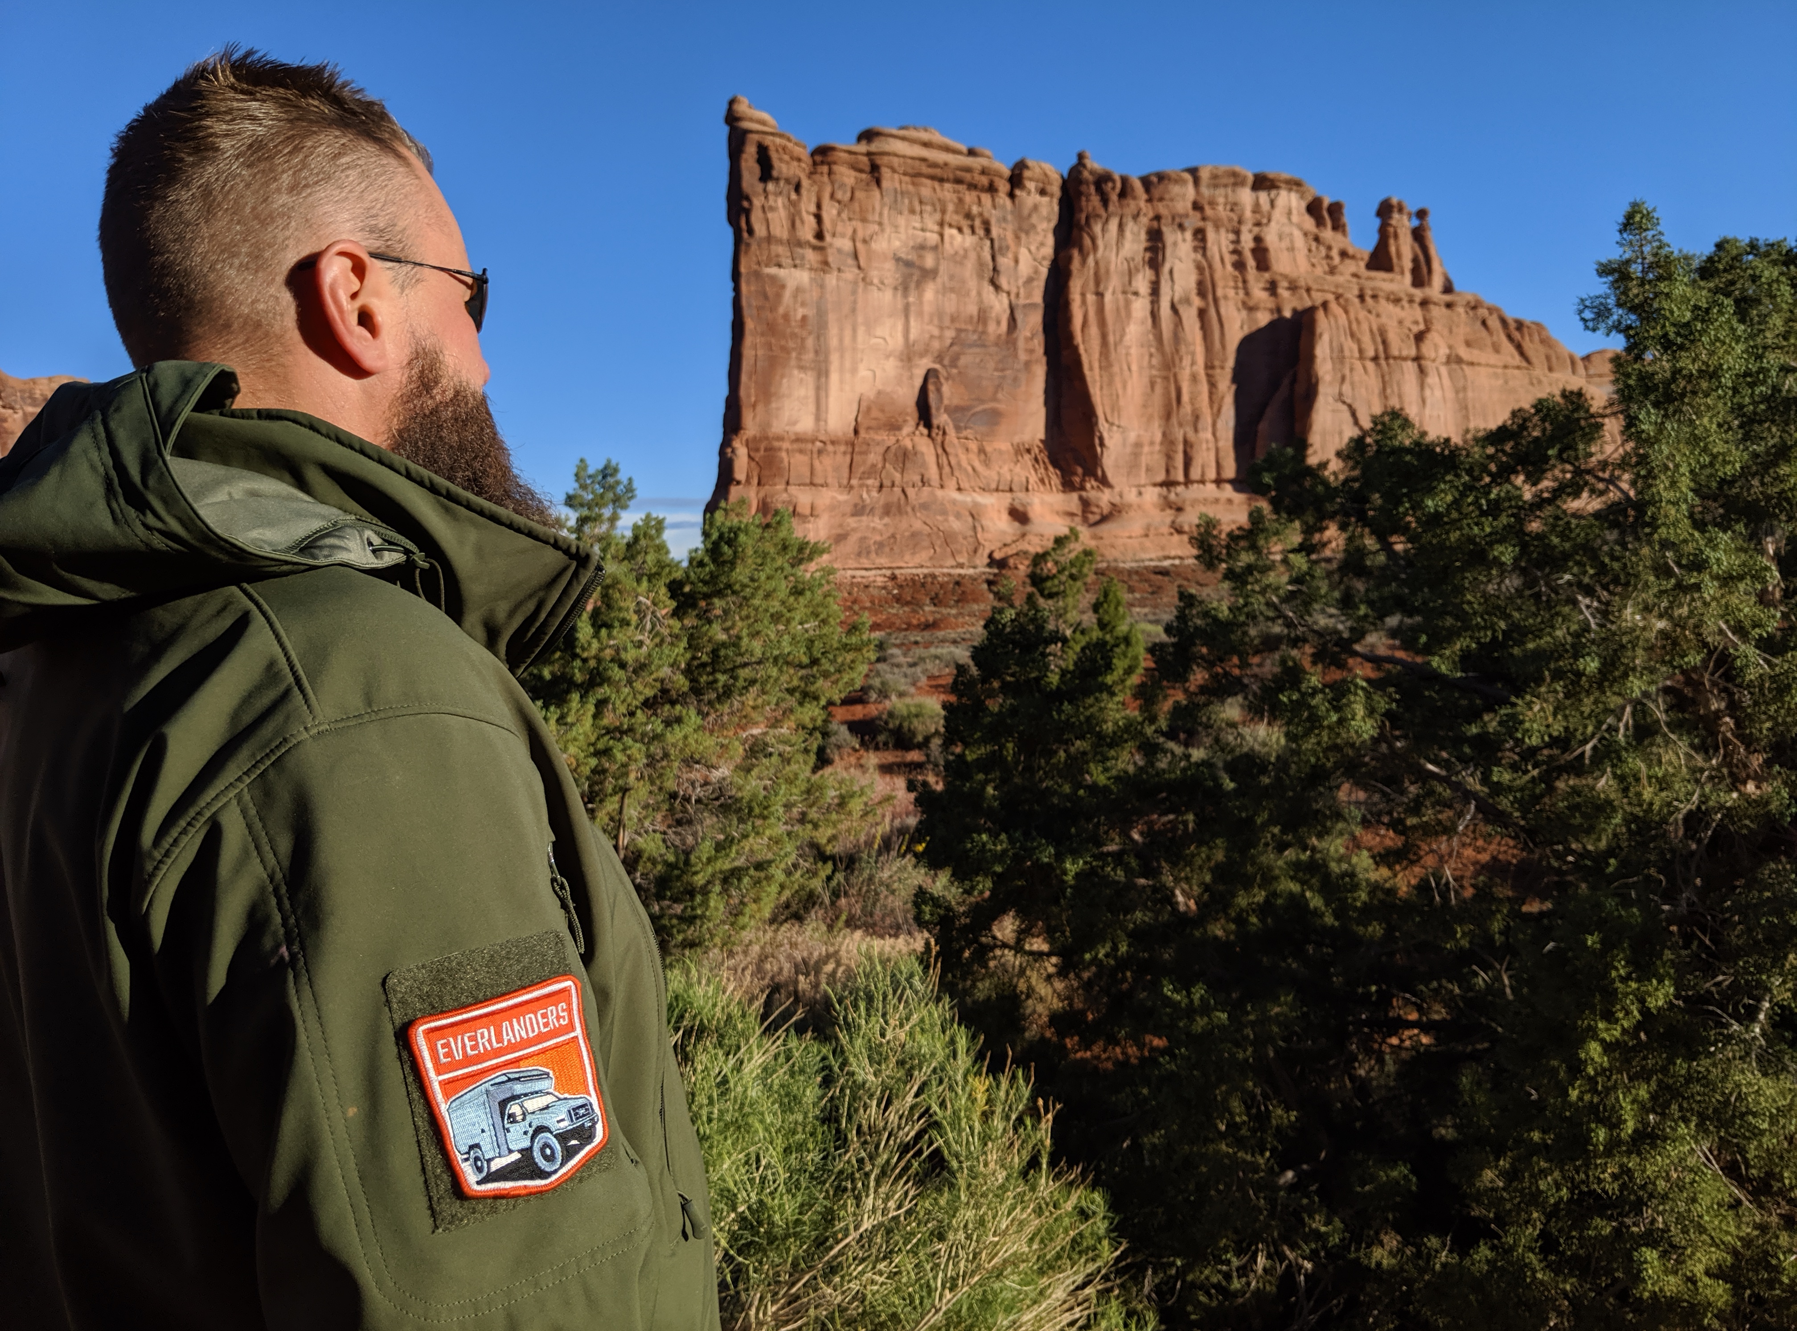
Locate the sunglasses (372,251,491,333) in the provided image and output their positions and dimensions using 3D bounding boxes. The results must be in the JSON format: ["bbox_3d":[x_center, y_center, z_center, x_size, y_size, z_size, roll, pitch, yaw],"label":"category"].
[{"bbox_3d":[-0.328,-0.206,0.790,0.142,0.046,0.140,2,4,31],"label":"sunglasses"}]

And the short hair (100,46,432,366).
[{"bbox_3d":[-0.334,-0.238,0.770,0.162,0.188,0.186,2,4,31],"label":"short hair"}]

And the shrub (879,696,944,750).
[{"bbox_3d":[0.154,0.661,16.200,0.780,0.641,0.720,0,3,0],"label":"shrub"}]

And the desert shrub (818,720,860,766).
[{"bbox_3d":[-0.682,0.843,15.300,0.560,0.506,0.530,0,3,0],"label":"desert shrub"}]

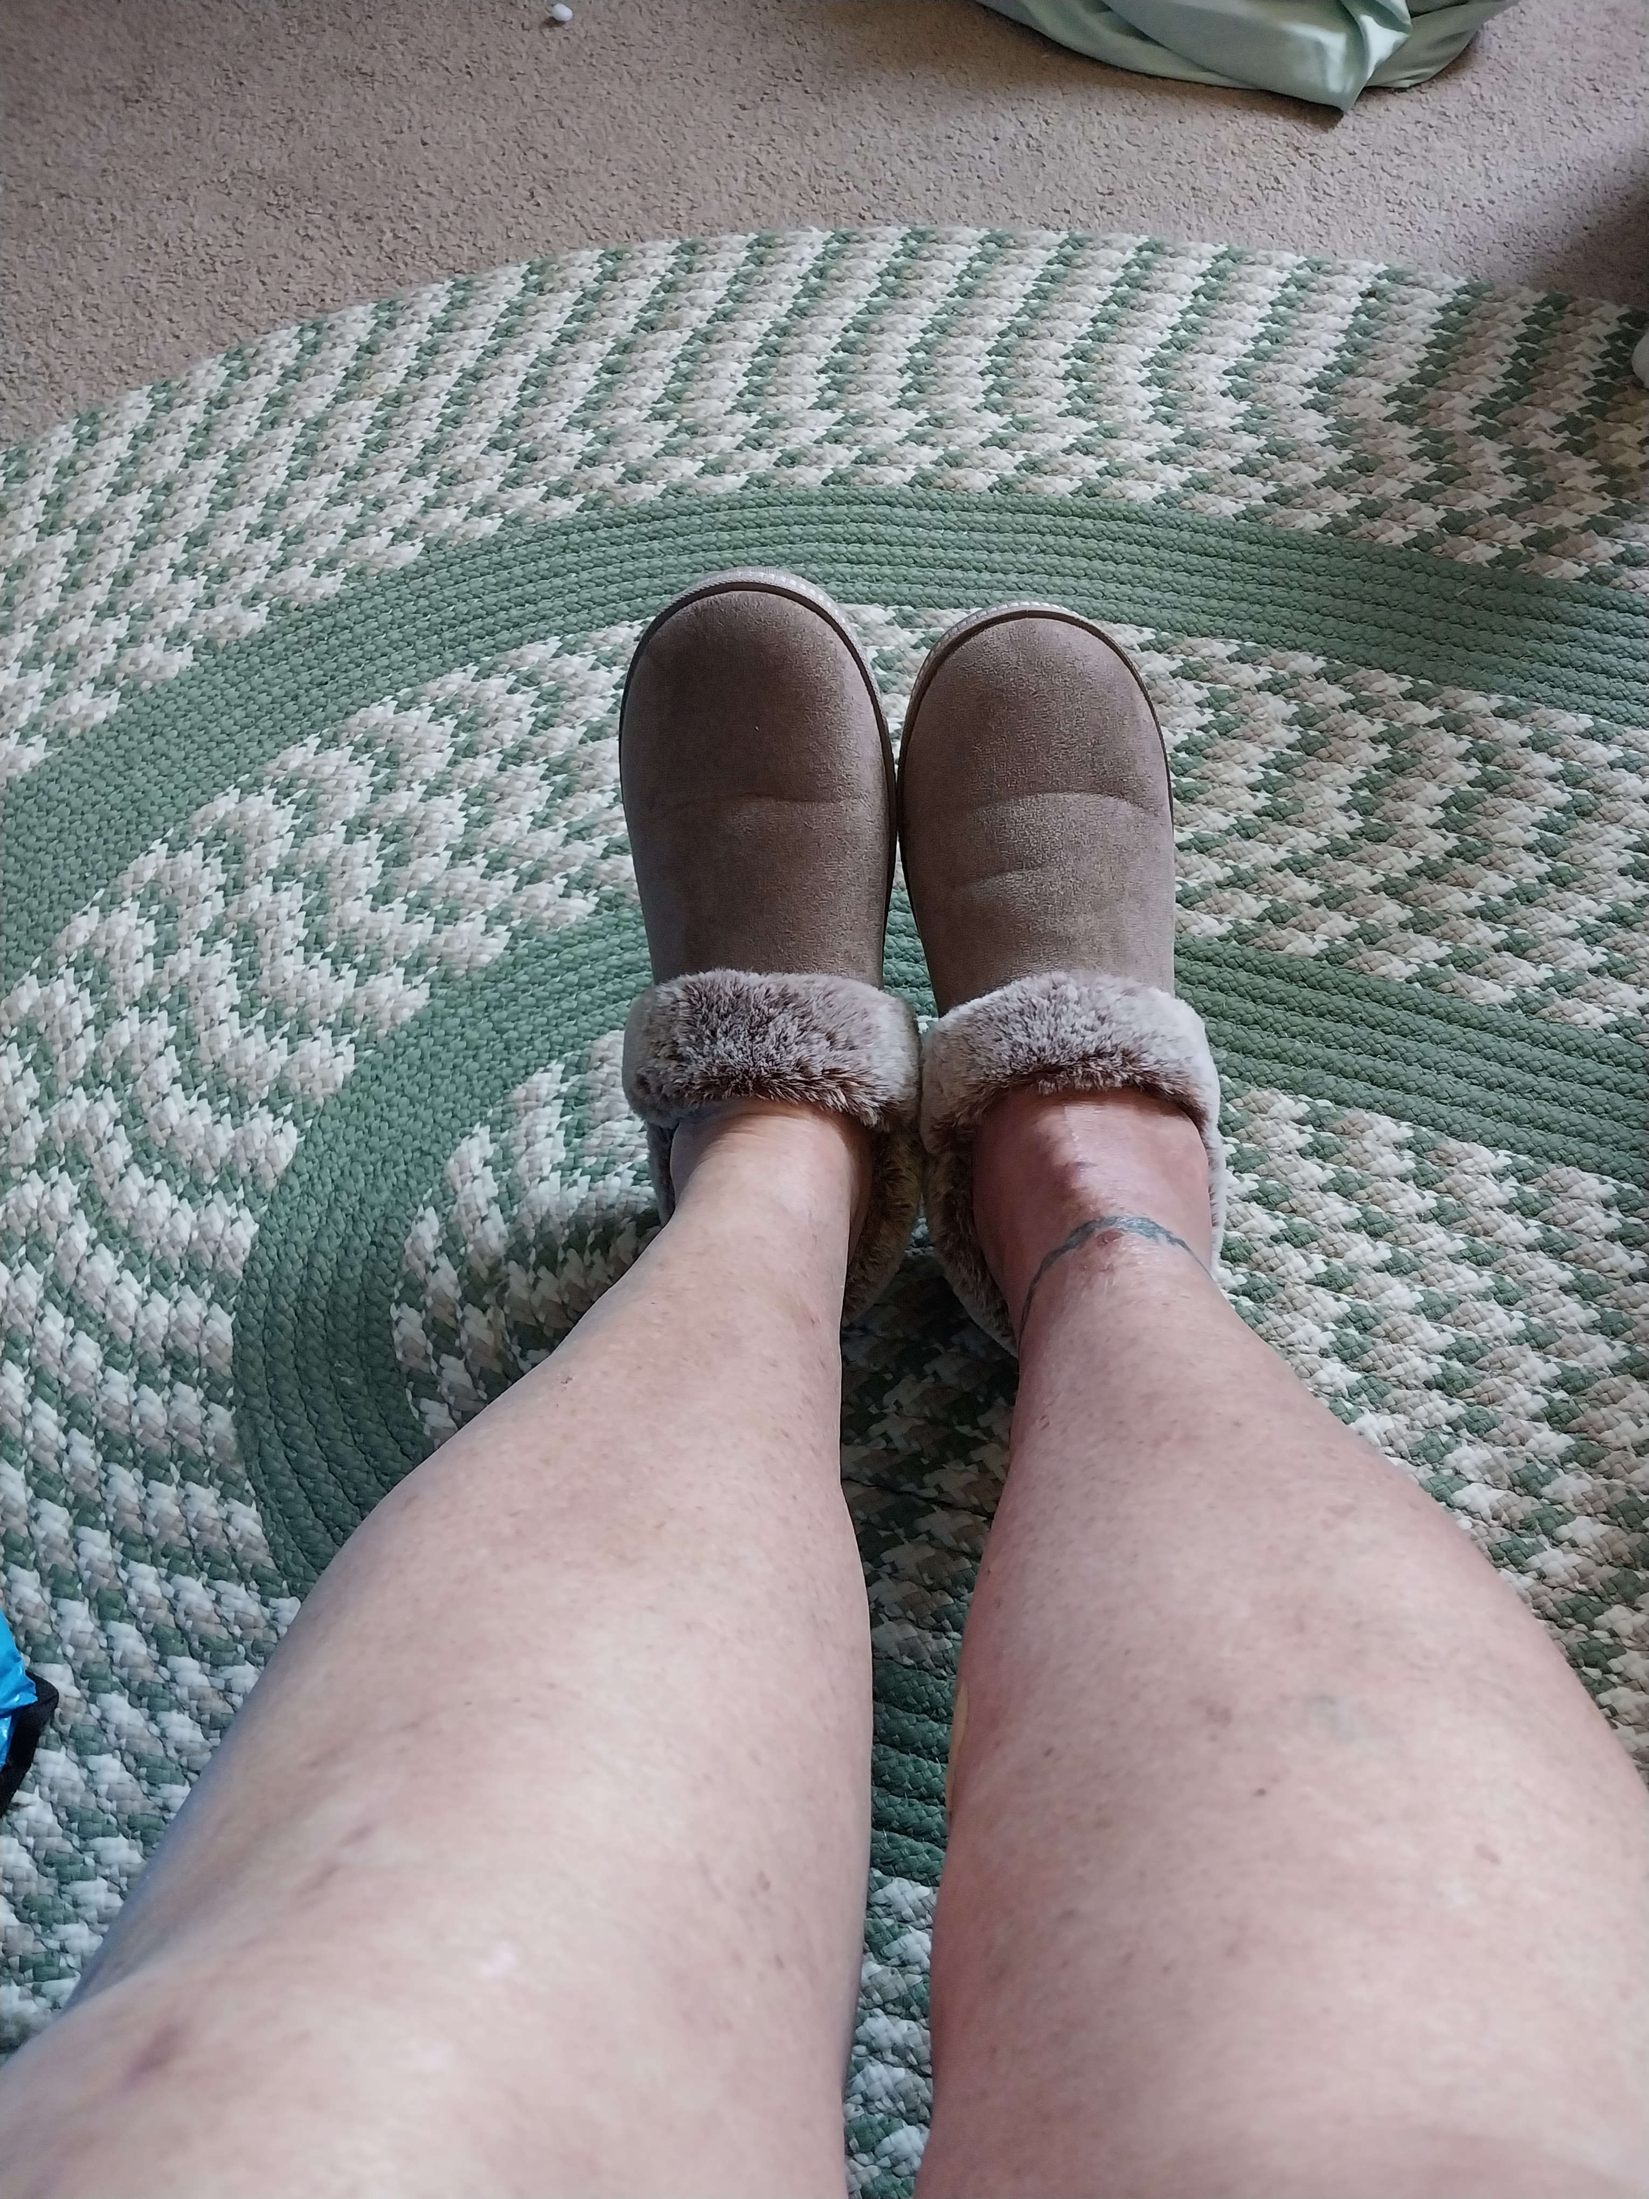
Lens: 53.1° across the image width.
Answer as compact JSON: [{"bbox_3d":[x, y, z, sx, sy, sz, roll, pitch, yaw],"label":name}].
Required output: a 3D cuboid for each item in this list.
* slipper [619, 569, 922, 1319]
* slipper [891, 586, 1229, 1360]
[{"bbox_3d":[-0.023,-0.061,0.633,0.113,0.115,0.285,-3,99,-1],"label":"slipper"},{"bbox_3d":[0.087,-0.049,0.622,0.113,0.115,0.285,-2,97,-1],"label":"slipper"}]

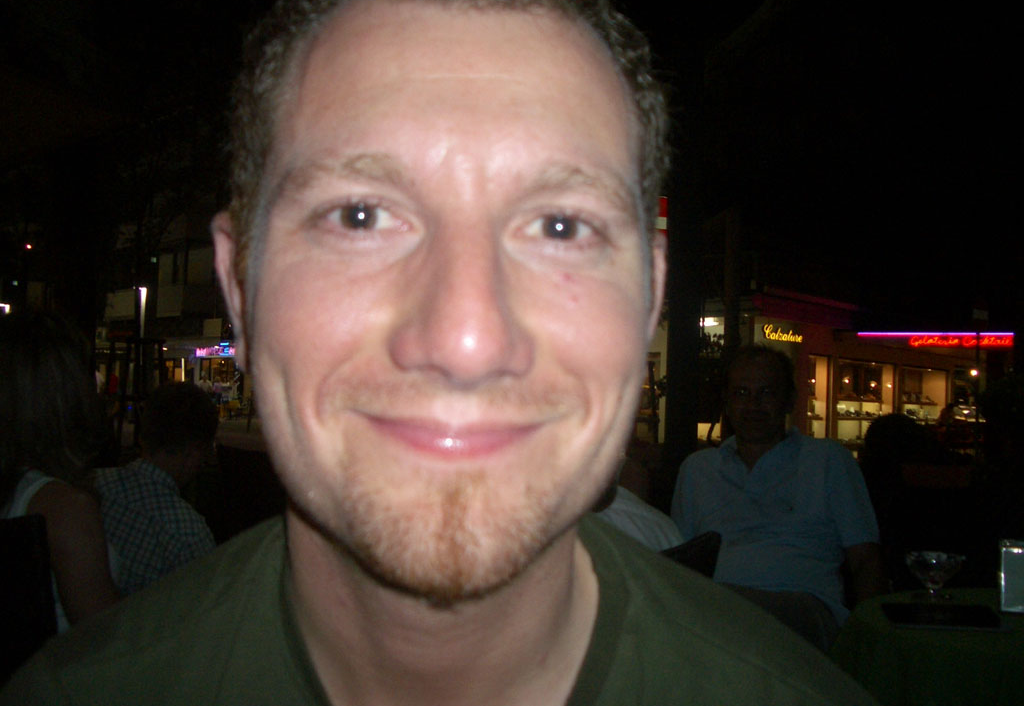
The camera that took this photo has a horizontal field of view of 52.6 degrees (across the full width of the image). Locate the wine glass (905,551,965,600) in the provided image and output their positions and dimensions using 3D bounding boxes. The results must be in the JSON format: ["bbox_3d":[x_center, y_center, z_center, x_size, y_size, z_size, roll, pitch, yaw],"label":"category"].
[{"bbox_3d":[0.845,0.448,2.070,0.119,0.088,0.119,1,-2,0],"label":"wine glass"}]

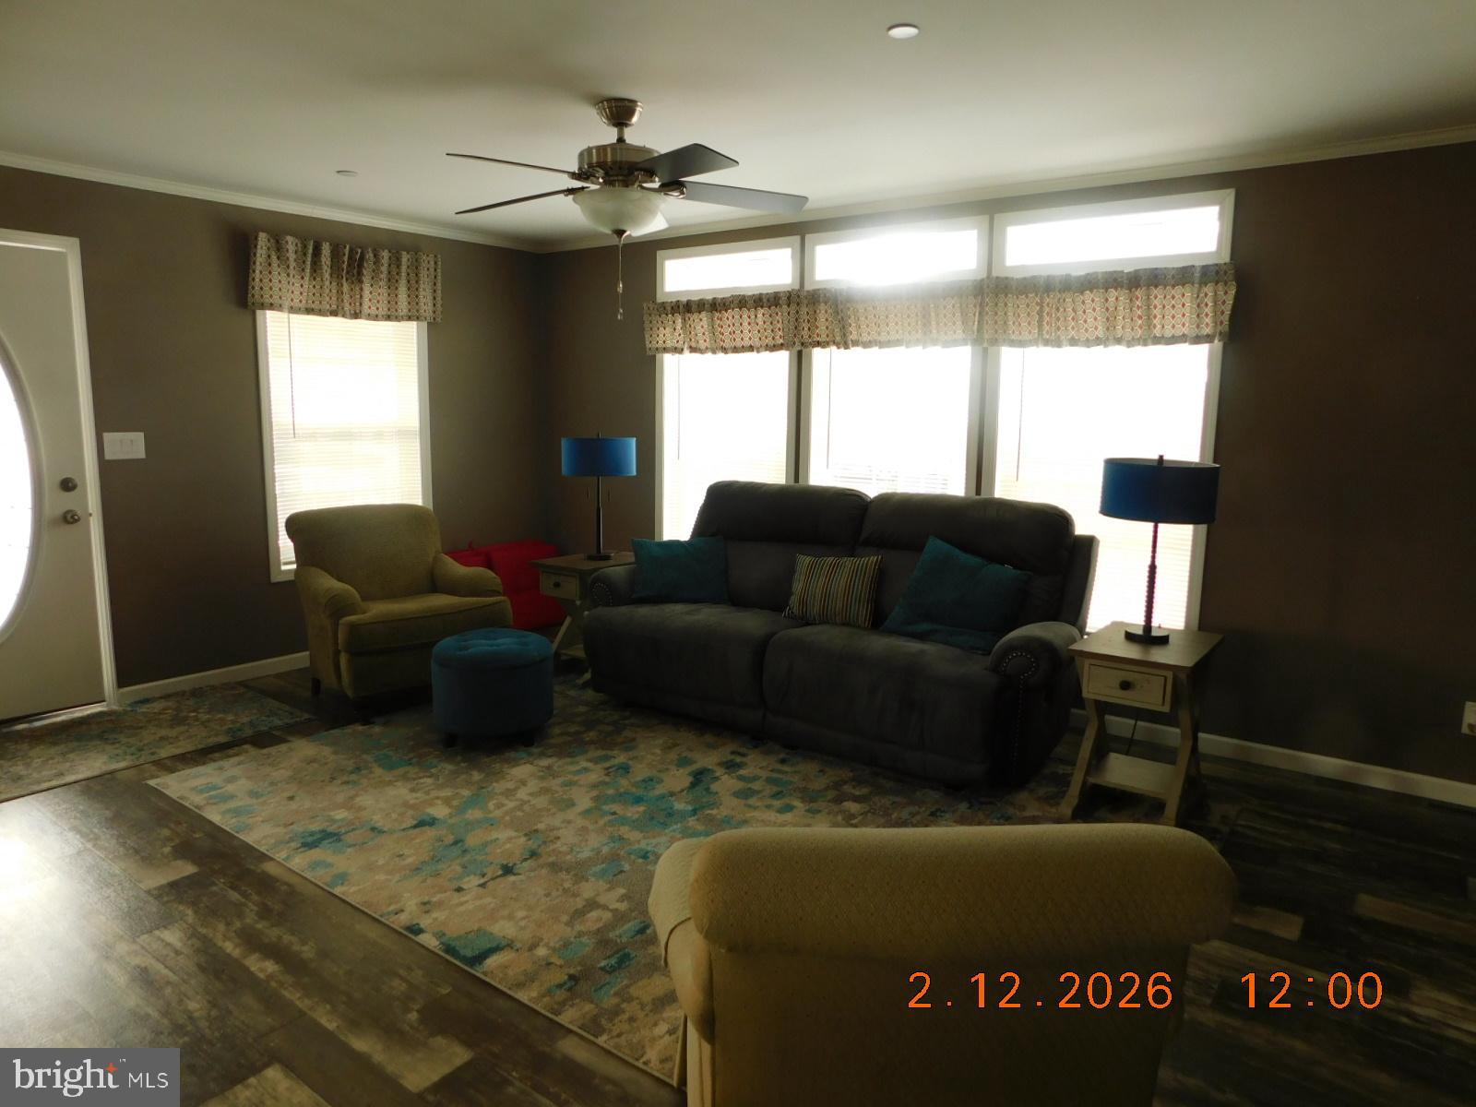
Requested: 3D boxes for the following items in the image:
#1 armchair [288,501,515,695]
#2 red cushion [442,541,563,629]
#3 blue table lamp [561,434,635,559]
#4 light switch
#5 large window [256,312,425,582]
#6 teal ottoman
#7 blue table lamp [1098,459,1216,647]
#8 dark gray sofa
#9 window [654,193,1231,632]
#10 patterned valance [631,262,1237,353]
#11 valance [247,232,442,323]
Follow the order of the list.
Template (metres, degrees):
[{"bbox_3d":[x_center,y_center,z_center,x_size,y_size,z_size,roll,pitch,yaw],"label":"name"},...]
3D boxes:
[{"bbox_3d":[-1.676,0.232,4.934,0.850,0.890,0.890,-7,12,-42],"label":"armchair"},{"bbox_3d":[-1.272,0.232,5.959,0.750,0.590,0.620,-5,10,-32],"label":"red cushion"},{"bbox_3d":[-0.740,-0.297,5.193,0.395,0.660,0.395,1,9,0],"label":"blue table lamp"},{"bbox_3d":[-2.821,-0.495,4.521,0.015,0.120,0.170,7,11,37],"label":"light switch"},{"bbox_3d":[-2.138,-0.687,5.413,0.060,1.430,0.890,7,11,37],"label":"large window"},{"bbox_3d":[-1.053,0.575,4.259,0.515,0.430,0.515,0,9,-7],"label":"teal ottoman"},{"bbox_3d":[1.499,-0.020,3.533,0.405,0.670,0.405,7,11,37],"label":"blue table lamp"},{"bbox_3d":[0.431,0.248,4.540,2.300,1.030,0.980,7,11,37],"label":"dark gray sofa"},{"bbox_3d":[0.739,-0.677,4.956,3.067,1.880,0.100,7,11,37],"label":"window"},{"bbox_3d":[0.703,-1.149,4.828,3.130,0.300,0.110,7,11,37],"label":"patterned valance"},{"bbox_3d":[-2.074,-1.457,5.259,0.100,0.370,1.090,7,11,37],"label":"valance"}]

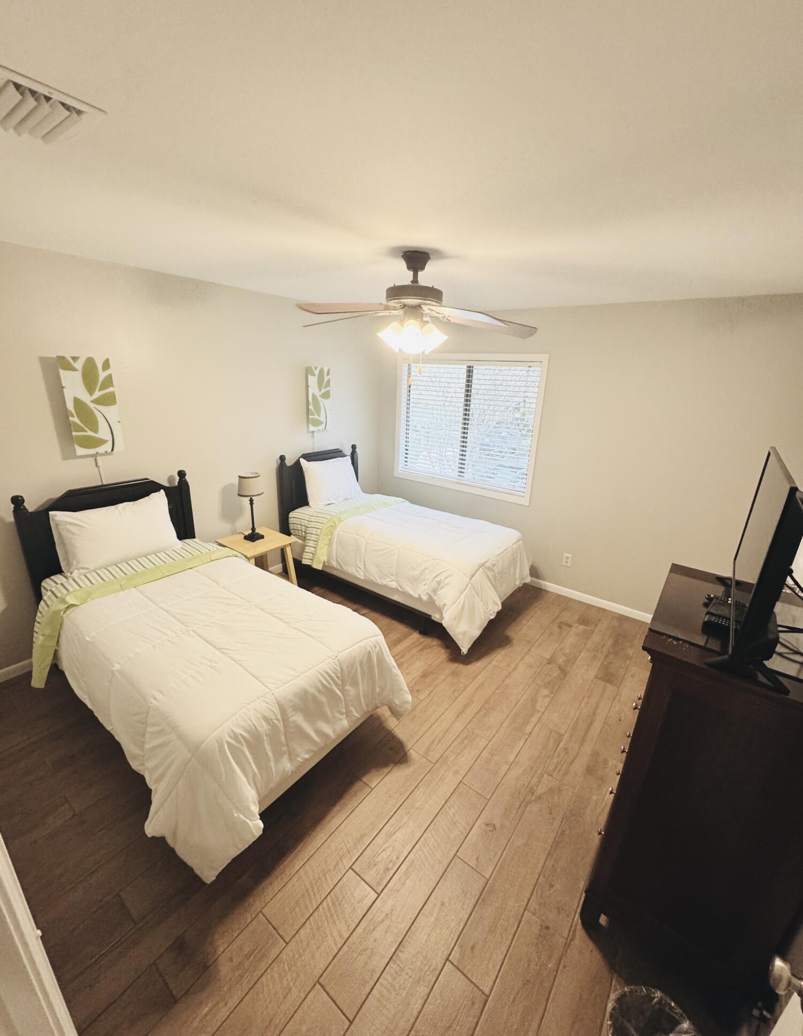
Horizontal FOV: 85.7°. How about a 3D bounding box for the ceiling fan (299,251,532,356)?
[{"bbox_3d":[0.062,-1.082,2.223,1.290,0.465,1.260,5,19,6],"label":"ceiling fan"}]

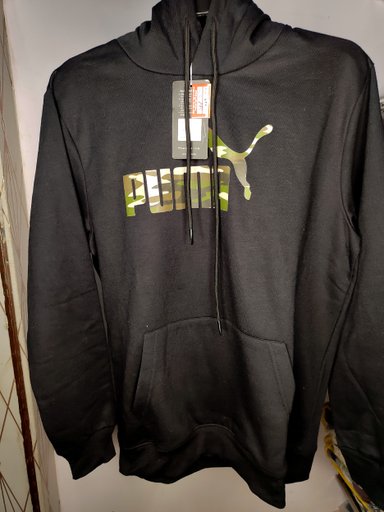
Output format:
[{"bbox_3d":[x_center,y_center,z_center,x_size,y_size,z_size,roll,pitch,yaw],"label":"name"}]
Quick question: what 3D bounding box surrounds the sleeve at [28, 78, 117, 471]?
[{"bbox_3d":[-0.200,0.078,0.568,0.140,0.660,0.130,1,15,0],"label":"sleeve"}]

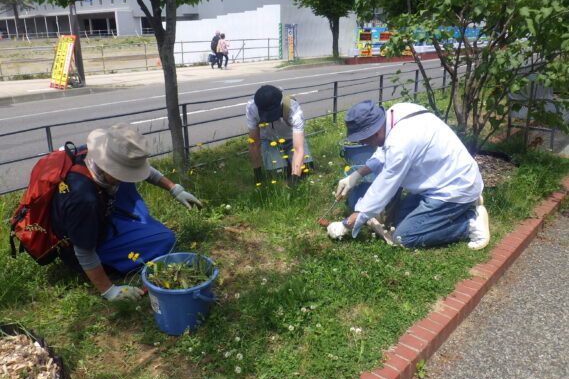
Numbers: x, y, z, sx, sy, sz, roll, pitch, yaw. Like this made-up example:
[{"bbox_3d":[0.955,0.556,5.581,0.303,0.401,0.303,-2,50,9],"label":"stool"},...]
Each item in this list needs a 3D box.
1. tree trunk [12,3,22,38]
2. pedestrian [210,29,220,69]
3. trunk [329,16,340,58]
[{"bbox_3d":[-27.263,-17.256,47.000,0.500,3.600,0.500,-1,16,0],"label":"tree trunk"},{"bbox_3d":[-3.148,-6.364,21.000,0.450,1.680,0.500,-16,22,-42],"label":"pedestrian"},{"bbox_3d":[2.469,-7.430,22.500,0.420,2.100,0.380,-1,16,0],"label":"trunk"}]

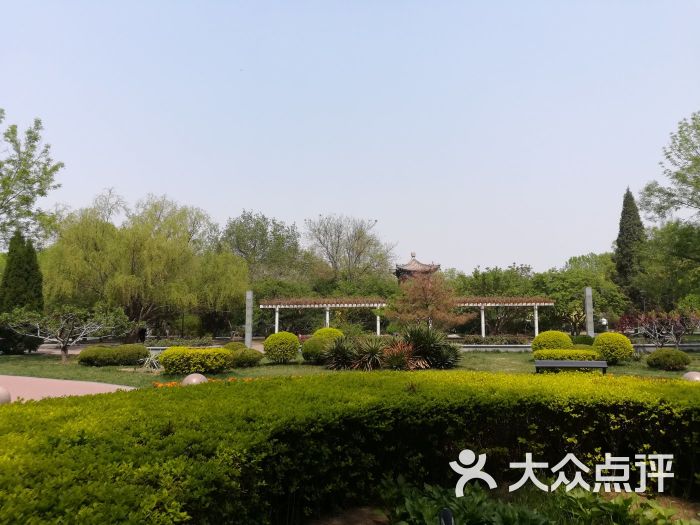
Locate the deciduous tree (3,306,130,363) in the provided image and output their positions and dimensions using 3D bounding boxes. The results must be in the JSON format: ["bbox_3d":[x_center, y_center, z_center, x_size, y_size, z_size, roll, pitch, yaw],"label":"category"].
[{"bbox_3d":[-9.898,2.531,18.333,4.000,1.988,3.800,0,-6,0],"label":"deciduous tree"}]

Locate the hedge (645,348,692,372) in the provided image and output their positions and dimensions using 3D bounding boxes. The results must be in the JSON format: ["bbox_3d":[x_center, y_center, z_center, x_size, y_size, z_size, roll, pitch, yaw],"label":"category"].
[{"bbox_3d":[9.874,2.977,16.300,1.200,0.660,1.120,-1,-6,7],"label":"hedge"}]

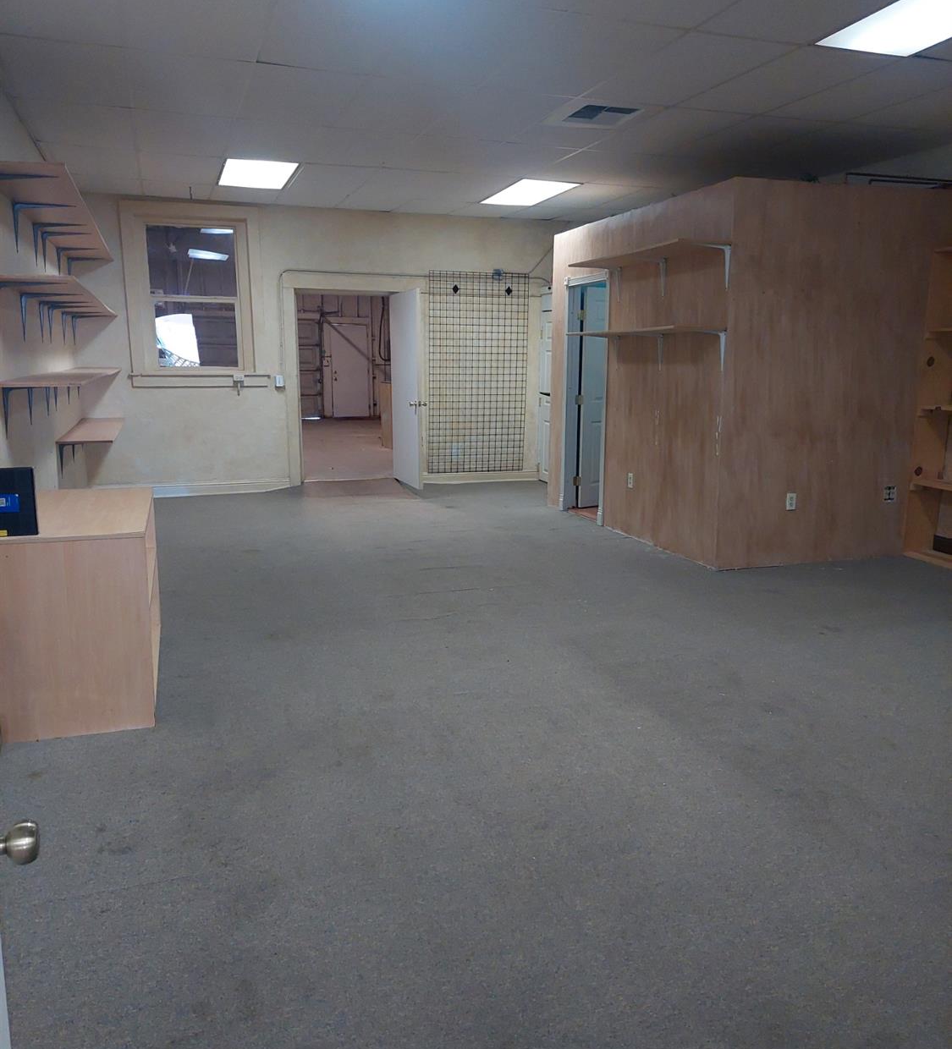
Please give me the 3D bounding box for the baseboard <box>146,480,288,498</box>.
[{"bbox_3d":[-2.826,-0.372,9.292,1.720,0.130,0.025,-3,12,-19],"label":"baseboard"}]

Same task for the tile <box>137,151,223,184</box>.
[{"bbox_3d":[-2.426,-2.929,7.235,0.605,0.020,1.202,-4,12,-19],"label":"tile"}]

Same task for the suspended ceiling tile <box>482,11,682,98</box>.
[{"bbox_3d":[0.502,-2.371,4.477,0.605,0.020,1.202,-4,12,-19],"label":"suspended ceiling tile"}]

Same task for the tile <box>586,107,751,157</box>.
[{"bbox_3d":[1.262,-2.666,5.992,0.605,0.020,1.202,-4,12,-19],"label":"tile"}]

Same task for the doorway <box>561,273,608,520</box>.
[{"bbox_3d":[1.011,-1.071,7.805,0.120,2.050,0.720,-4,12,-20],"label":"doorway"}]

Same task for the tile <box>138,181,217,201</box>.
[{"bbox_3d":[-2.764,-3.119,8.188,0.605,0.020,0.846,-4,12,-19],"label":"tile"}]

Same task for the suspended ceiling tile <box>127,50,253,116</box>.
[{"bbox_3d":[-1.631,-2.485,5.000,0.605,0.020,1.202,-4,12,-19],"label":"suspended ceiling tile"}]

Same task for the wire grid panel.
[{"bbox_3d":[0.030,-1.688,9.903,1.180,2.180,0.020,-4,12,-19],"label":"wire grid panel"}]

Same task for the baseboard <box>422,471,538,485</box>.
[{"bbox_3d":[0.061,-0.545,10.153,1.400,0.110,0.020,-4,12,-19],"label":"baseboard"}]

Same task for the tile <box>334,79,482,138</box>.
[{"bbox_3d":[-0.477,-2.544,5.367,0.610,0.020,1.220,-3,12,-19],"label":"tile"}]

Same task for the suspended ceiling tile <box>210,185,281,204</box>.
[{"bbox_3d":[-2.208,-3.178,8.462,0.588,0.020,0.900,-3,12,-19],"label":"suspended ceiling tile"}]

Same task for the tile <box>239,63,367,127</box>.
[{"bbox_3d":[-1.048,-2.508,5.167,0.600,0.020,1.225,-3,12,-19],"label":"tile"}]

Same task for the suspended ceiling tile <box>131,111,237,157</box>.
[{"bbox_3d":[-2.036,-2.706,6.116,0.608,0.020,1.240,-3,12,-19],"label":"suspended ceiling tile"}]

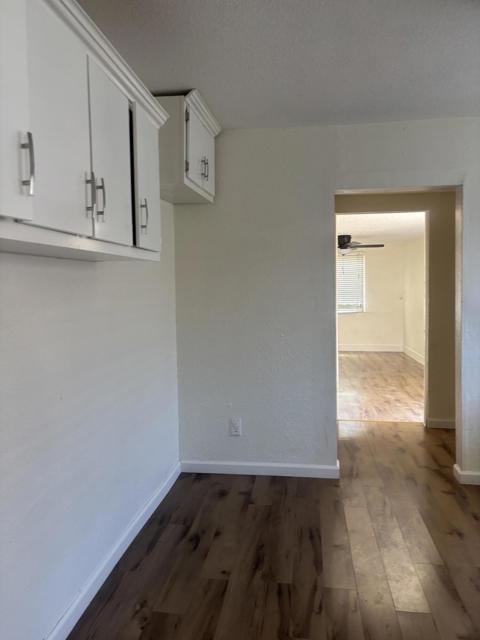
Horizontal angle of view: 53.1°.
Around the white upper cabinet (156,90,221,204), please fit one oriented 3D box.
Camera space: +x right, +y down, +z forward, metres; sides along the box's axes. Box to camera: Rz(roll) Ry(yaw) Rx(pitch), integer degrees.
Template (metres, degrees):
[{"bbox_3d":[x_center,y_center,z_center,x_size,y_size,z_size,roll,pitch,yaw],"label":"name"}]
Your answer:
[{"bbox_3d":[-0.345,-1.014,2.966,0.354,0.487,0.736,0,4,8],"label":"white upper cabinet"}]

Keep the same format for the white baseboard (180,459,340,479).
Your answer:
[{"bbox_3d":[0.130,1.062,3.414,1.137,0.089,0.016,0,4,8],"label":"white baseboard"}]

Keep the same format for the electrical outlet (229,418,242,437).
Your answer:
[{"bbox_3d":[-0.024,0.762,3.416,0.075,0.119,0.010,0,4,8],"label":"electrical outlet"}]

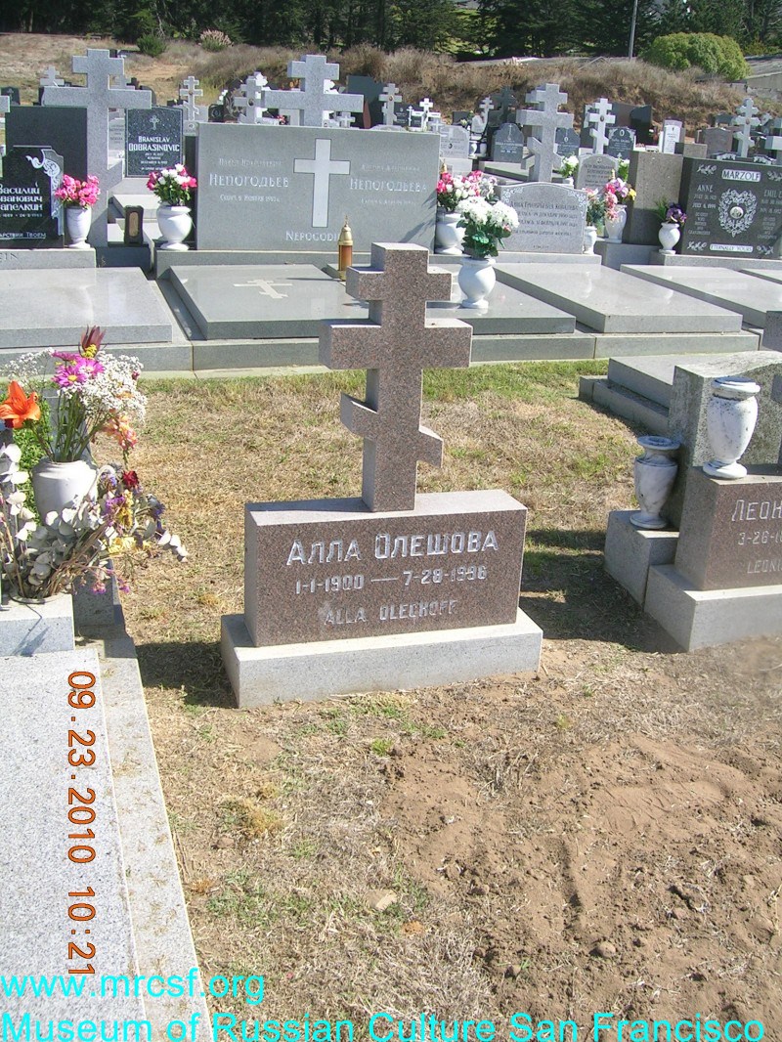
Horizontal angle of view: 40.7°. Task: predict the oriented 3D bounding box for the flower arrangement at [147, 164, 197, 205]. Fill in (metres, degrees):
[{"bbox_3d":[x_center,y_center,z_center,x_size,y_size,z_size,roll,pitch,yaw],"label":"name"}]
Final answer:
[{"bbox_3d":[-1.578,-2.425,7.611,0.362,0.254,0.340,-4,23,-17],"label":"flower arrangement"}]

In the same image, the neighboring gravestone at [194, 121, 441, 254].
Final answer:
[{"bbox_3d":[-0.532,-2.451,7.825,1.810,0.868,0.150,-4,23,-17],"label":"neighboring gravestone"}]

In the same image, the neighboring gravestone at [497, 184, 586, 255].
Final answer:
[{"bbox_3d":[1.124,-2.304,7.996,0.714,0.510,0.121,-4,23,-17],"label":"neighboring gravestone"}]

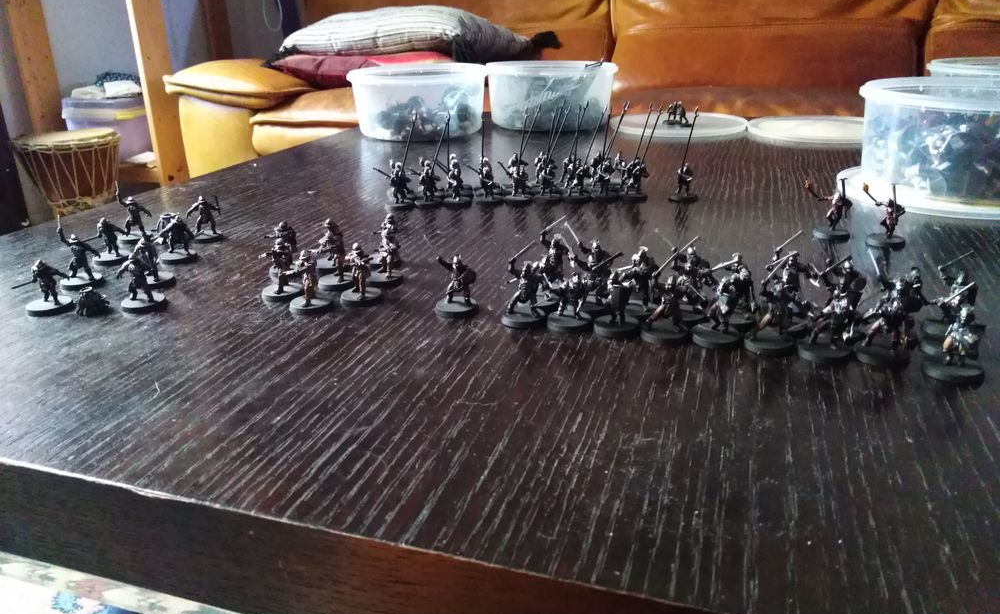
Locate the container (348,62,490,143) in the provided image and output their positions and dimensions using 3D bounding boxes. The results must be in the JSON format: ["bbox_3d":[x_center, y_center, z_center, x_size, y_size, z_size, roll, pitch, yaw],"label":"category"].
[{"bbox_3d":[-0.108,-0.275,0.996,0.181,0.079,0.181,-1,22,0],"label":"container"}]

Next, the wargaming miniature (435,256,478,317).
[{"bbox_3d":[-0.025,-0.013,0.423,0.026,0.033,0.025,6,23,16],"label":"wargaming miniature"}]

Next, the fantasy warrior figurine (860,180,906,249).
[{"bbox_3d":[0.270,-0.064,0.523,0.031,0.045,0.027,13,26,29],"label":"fantasy warrior figurine"}]

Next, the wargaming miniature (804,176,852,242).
[{"bbox_3d":[0.238,-0.071,0.541,0.034,0.045,0.027,16,27,34],"label":"wargaming miniature"}]

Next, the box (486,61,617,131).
[{"bbox_3d":[0.072,-0.299,1.055,0.182,0.078,0.182,-1,22,0],"label":"box"}]

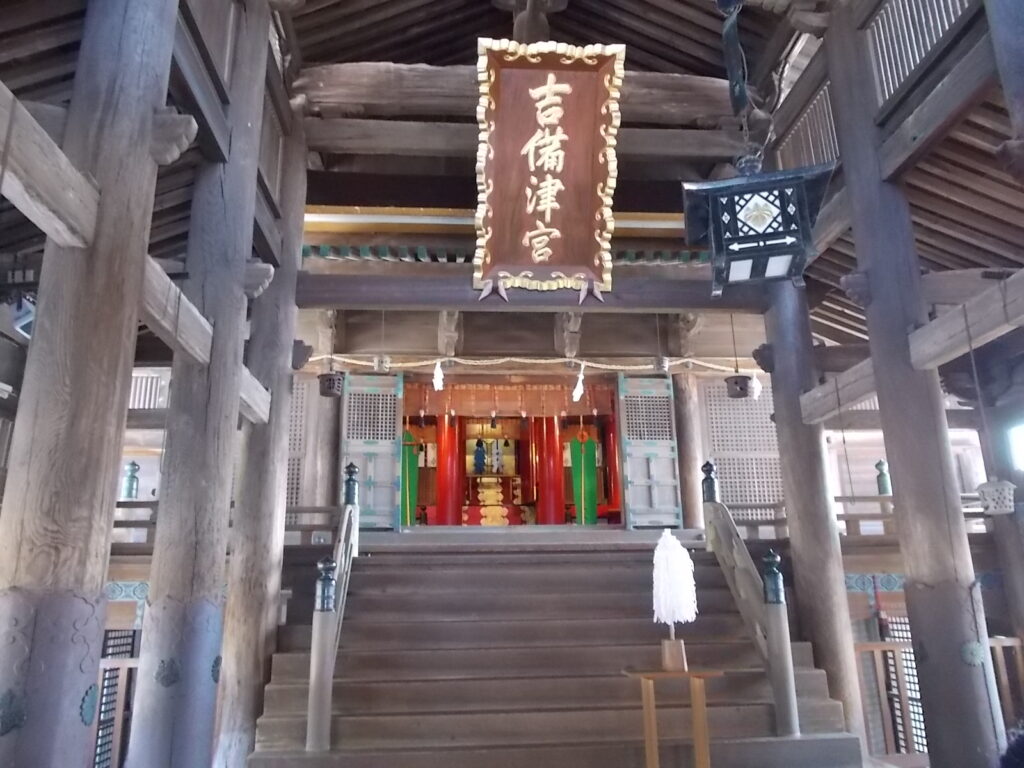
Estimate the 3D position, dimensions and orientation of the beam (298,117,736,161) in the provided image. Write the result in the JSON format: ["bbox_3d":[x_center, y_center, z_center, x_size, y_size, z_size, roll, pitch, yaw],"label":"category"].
[{"bbox_3d":[0.223,-2.749,8.679,5.050,0.310,0.200,0,-15,-5],"label":"beam"}]

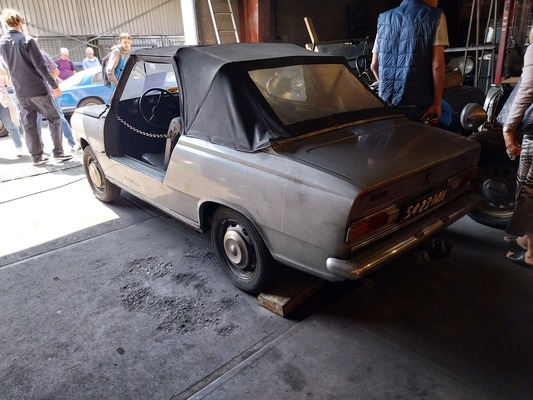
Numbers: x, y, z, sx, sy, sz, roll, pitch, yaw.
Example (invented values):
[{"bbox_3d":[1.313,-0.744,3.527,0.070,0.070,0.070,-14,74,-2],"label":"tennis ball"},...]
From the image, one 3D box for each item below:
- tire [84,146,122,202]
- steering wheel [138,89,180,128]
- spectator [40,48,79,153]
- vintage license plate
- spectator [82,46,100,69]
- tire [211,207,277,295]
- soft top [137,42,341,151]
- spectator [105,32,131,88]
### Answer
[{"bbox_3d":[-1.635,-0.276,4.022,0.150,0.575,0.575,-20,27,-41],"label":"tire"},{"bbox_3d":[-0.930,-0.790,3.514,0.380,0.380,0.080,-18,0,-38],"label":"steering wheel"},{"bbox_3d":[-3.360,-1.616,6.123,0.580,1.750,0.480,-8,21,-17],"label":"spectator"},{"bbox_3d":[0.848,0.026,2.157,0.470,0.105,0.020,-18,35,-38],"label":"vintage license plate"},{"bbox_3d":[-3.929,-2.655,9.191,0.500,1.640,0.360,-8,21,-17],"label":"spectator"},{"bbox_3d":[-0.110,0.273,2.389,0.150,0.575,0.575,-18,25,-38],"label":"tire"},{"bbox_3d":[-0.083,-0.847,2.946,1.380,0.540,1.640,-18,25,-38],"label":"soft top"},{"bbox_3d":[-2.057,-1.503,5.778,0.520,1.700,0.540,14,25,37],"label":"spectator"}]

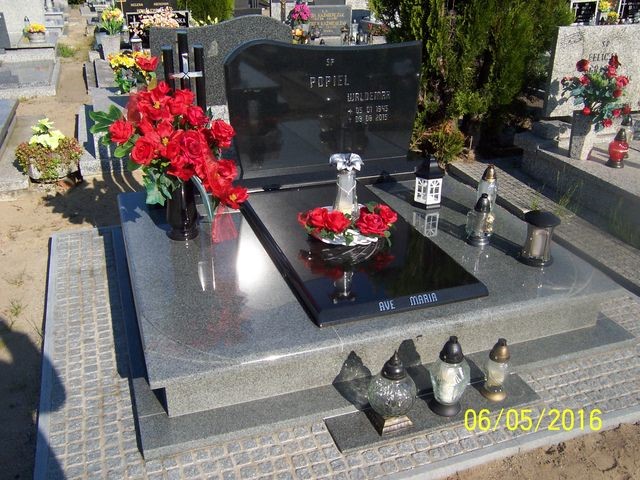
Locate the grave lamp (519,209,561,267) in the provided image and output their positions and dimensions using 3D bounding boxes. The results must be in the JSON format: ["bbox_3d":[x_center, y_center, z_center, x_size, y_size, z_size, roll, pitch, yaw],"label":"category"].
[{"bbox_3d":[0.986,-0.003,2.686,0.155,0.205,0.155,-9,28,-17],"label":"grave lamp"}]

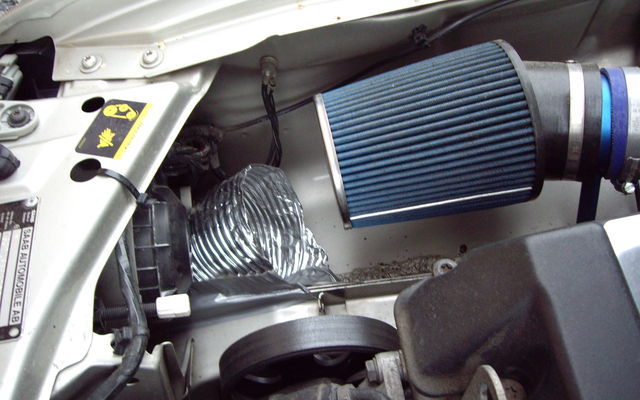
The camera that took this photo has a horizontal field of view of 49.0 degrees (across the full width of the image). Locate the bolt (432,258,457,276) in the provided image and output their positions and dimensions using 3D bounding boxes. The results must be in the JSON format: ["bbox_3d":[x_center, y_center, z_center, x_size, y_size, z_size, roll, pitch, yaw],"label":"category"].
[{"bbox_3d":[0.105,0.058,0.585,0.021,0.009,0.021,-9,43,-6],"label":"bolt"}]

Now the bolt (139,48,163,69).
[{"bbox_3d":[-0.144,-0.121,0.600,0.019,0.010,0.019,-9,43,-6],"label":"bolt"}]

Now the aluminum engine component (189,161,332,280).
[{"bbox_3d":[-0.055,0.021,0.625,0.120,0.090,0.088,-9,43,-6],"label":"aluminum engine component"}]

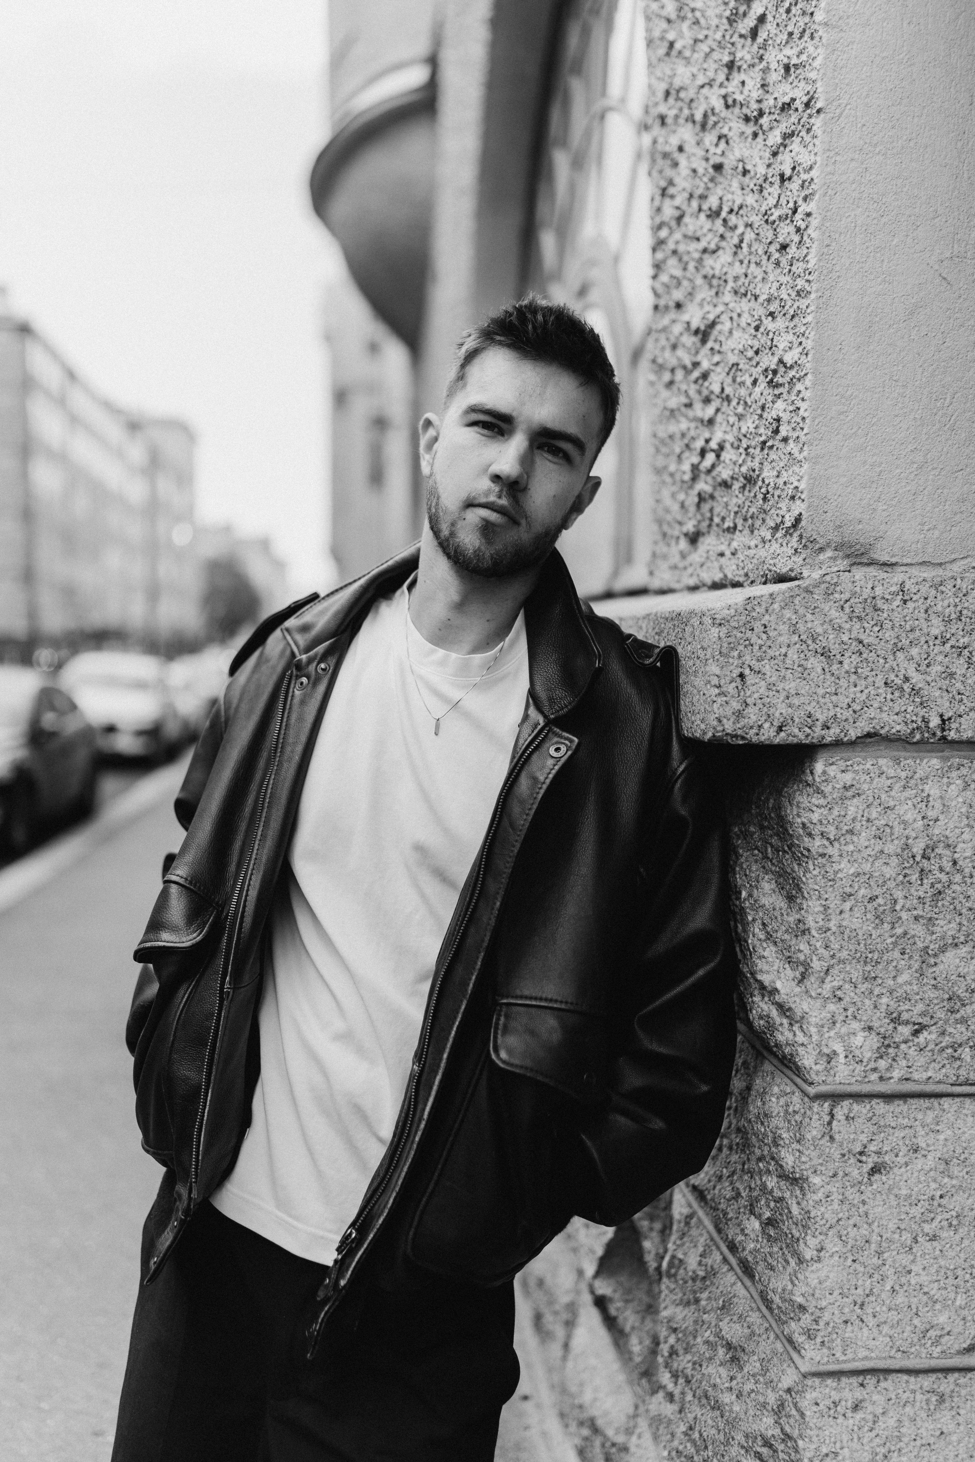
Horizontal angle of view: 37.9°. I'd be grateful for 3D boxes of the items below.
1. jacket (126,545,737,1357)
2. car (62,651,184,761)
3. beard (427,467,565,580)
[{"bbox_3d":[-0.040,0.212,1.400,0.590,0.750,0.320,12,0,8],"label":"jacket"},{"bbox_3d":[-5.074,-0.386,19.600,1.800,1.500,4.400,0,3,-7],"label":"car"},{"bbox_3d":[0.006,-0.188,1.325,0.137,0.092,0.100,20,-1,0],"label":"beard"}]

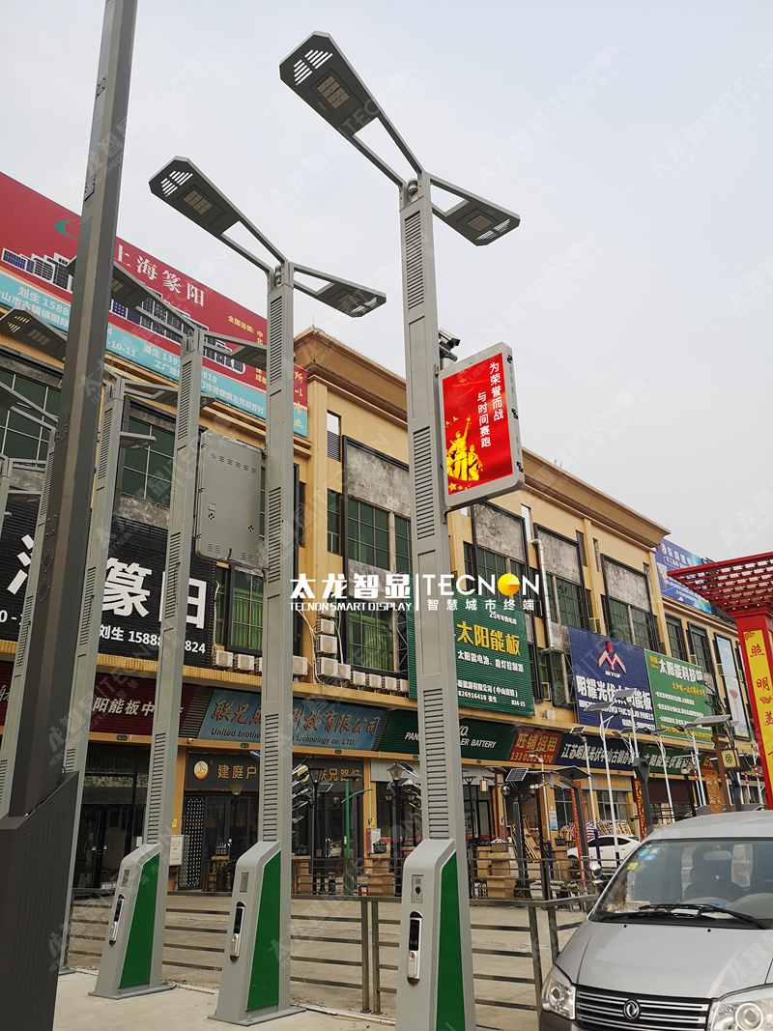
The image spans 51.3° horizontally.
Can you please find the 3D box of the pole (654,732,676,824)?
[{"bbox_3d":[11.943,12.040,33.897,0.200,5.256,0.200,-20,-28,38],"label":"pole"}]

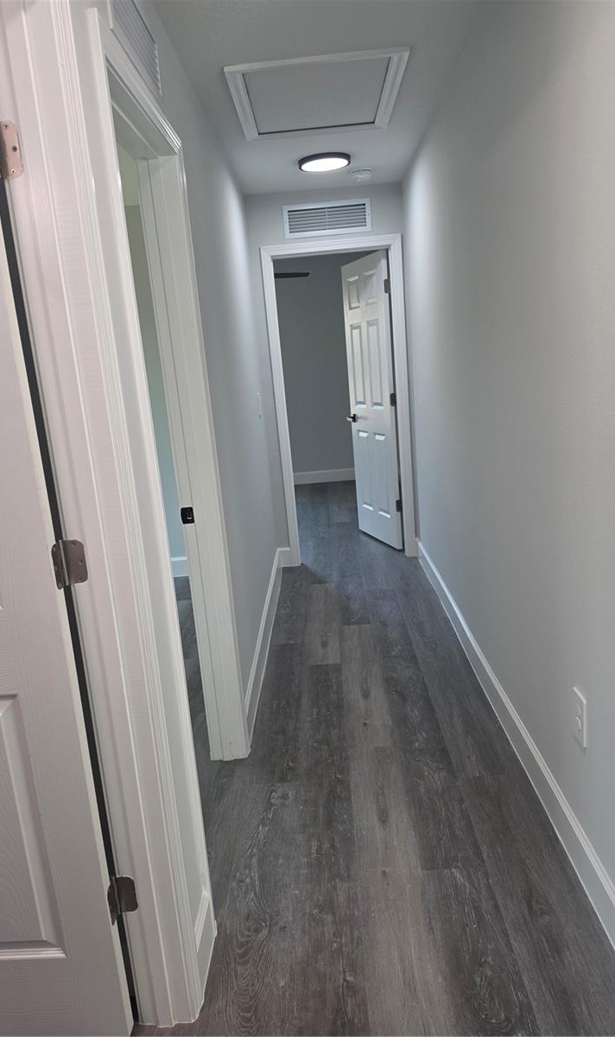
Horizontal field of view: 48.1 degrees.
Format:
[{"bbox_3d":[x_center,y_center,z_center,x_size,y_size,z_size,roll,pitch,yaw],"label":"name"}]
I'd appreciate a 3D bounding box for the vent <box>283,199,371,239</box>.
[{"bbox_3d":[0.126,-1.872,4.310,0.538,0.191,0.020,-5,14,1],"label":"vent"}]

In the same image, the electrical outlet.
[{"bbox_3d":[0.722,0.529,1.833,0.010,0.124,0.077,-5,14,1],"label":"electrical outlet"}]

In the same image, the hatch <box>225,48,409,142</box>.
[{"bbox_3d":[0.041,-1.630,2.702,0.633,0.025,0.836,-5,14,1],"label":"hatch"}]

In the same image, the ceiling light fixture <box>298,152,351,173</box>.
[{"bbox_3d":[0.091,-1.862,3.611,0.269,0.031,0.269,-5,14,1],"label":"ceiling light fixture"}]

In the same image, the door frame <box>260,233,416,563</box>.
[{"bbox_3d":[0.238,-0.740,4.662,0.888,2.118,0.140,-5,14,1],"label":"door frame"}]

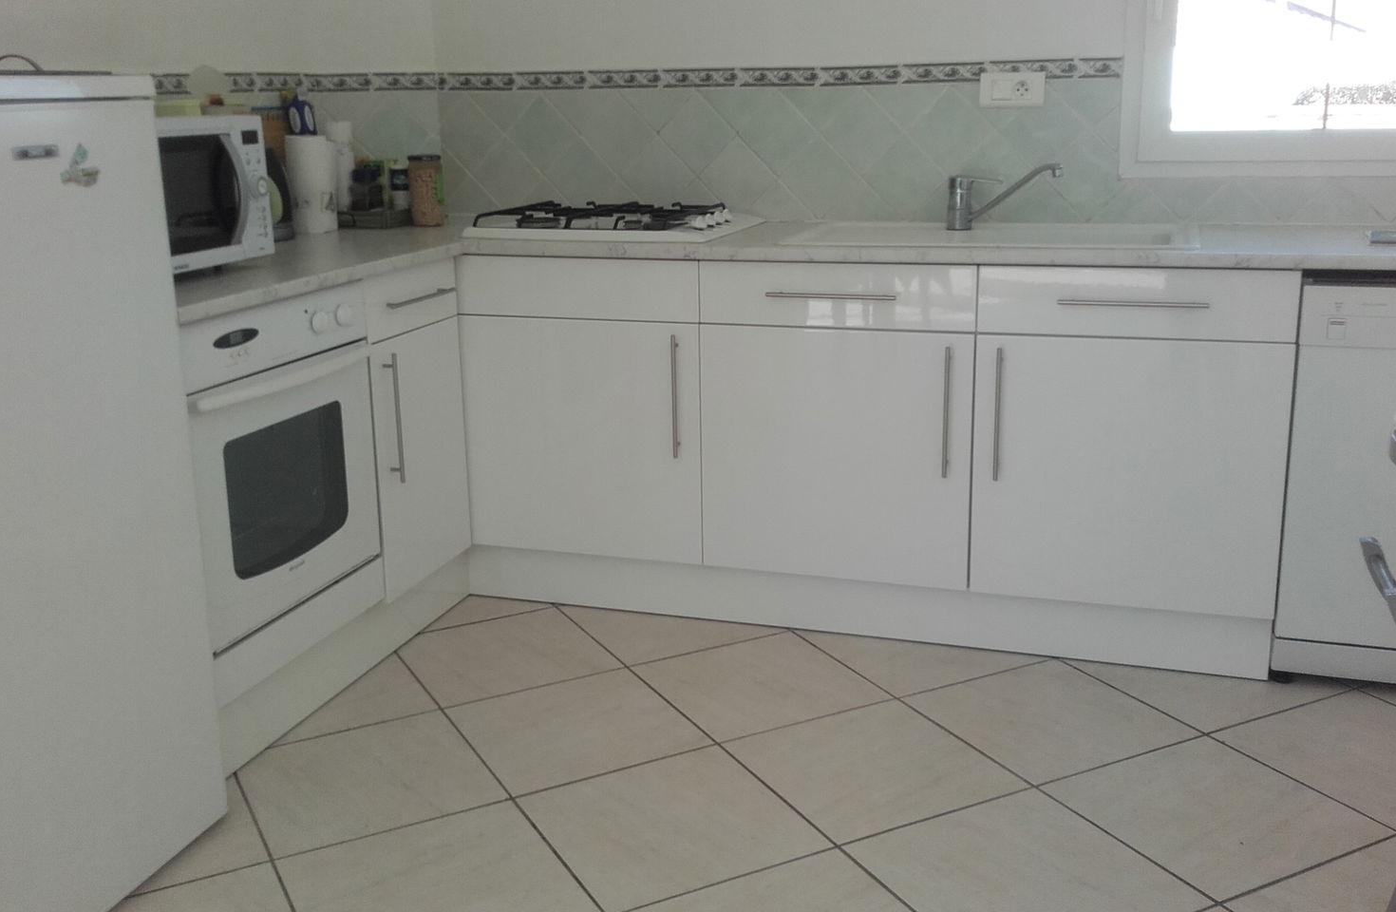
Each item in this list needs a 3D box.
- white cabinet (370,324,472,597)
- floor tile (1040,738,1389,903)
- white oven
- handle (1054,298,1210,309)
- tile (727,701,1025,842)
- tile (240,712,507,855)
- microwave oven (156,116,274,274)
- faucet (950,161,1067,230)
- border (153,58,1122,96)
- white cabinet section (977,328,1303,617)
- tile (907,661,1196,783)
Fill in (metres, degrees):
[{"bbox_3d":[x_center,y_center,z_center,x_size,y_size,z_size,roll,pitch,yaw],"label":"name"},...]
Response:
[{"bbox_3d":[-0.884,-0.022,2.947,0.560,0.565,0.390,4,15,17],"label":"white cabinet"},{"bbox_3d":[0.875,0.604,2.151,0.402,0.010,0.402,-9,17,-26],"label":"floor tile"},{"bbox_3d":[-1.035,0.030,2.477,0.570,0.690,0.600,4,15,17],"label":"white oven"},{"bbox_3d":[0.840,-0.295,2.458,0.276,0.012,0.033,4,16,17],"label":"handle"},{"bbox_3d":[0.317,0.569,2.322,0.402,0.010,0.402,-9,17,-26],"label":"tile"},{"bbox_3d":[-0.610,0.595,2.341,0.415,0.010,0.415,-8,16,-26],"label":"tile"},{"bbox_3d":[-1.139,-0.504,2.473,0.360,0.285,0.480,4,15,17],"label":"microwave oven"},{"bbox_3d":[0.717,-0.607,2.971,0.262,0.151,0.055,4,15,17],"label":"faucet"},{"bbox_3d":[-0.121,-0.872,2.913,2.070,0.050,0.770,4,15,17],"label":"border"},{"bbox_3d":[0.941,-0.022,2.811,0.602,0.561,0.500,4,15,18],"label":"white cabinet section"},{"bbox_3d":[0.694,0.523,2.526,0.415,0.010,0.415,-8,16,-26],"label":"tile"}]

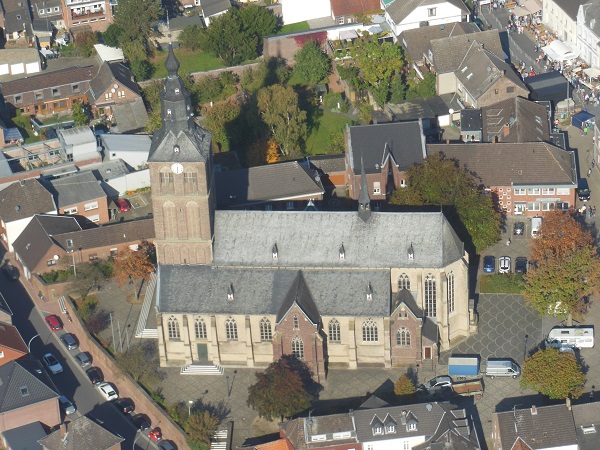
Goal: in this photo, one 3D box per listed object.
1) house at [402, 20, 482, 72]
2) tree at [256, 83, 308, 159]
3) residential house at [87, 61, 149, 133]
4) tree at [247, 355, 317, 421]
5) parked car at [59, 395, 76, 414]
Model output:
[{"bbox_3d":[26.930,-34.390,466.550,16.000,8.600,10.000,-11,33,-12],"label":"house"},{"bbox_3d":[-3.130,-18.210,438.140,8.600,14.200,8.600,-3,32,0],"label":"tree"},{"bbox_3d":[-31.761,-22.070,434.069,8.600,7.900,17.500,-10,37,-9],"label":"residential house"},{"bbox_3d":[-2.750,25.370,371.870,9.800,10.600,9.800,-3,32,0],"label":"tree"},{"bbox_3d":[-35.720,27.380,380.240,1.760,1.480,4.200,-18,35,-23],"label":"parked car"}]

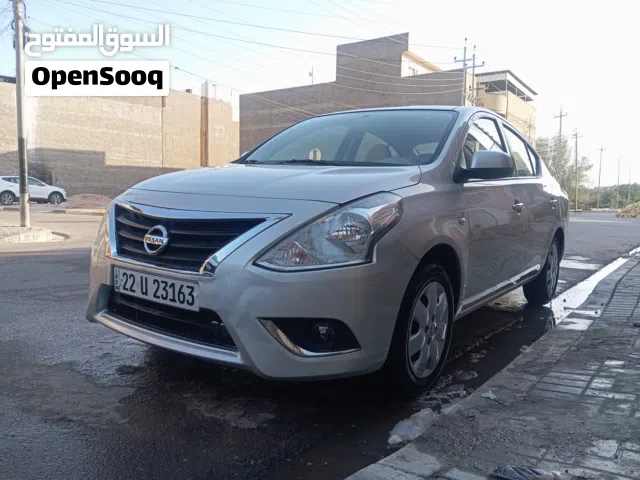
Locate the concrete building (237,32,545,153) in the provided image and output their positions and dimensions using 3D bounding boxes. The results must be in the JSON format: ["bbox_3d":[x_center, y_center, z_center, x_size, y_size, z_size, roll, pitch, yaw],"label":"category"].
[{"bbox_3d":[4.966,-9.228,44.146,24.440,12.710,8.050,5,6,35],"label":"concrete building"}]

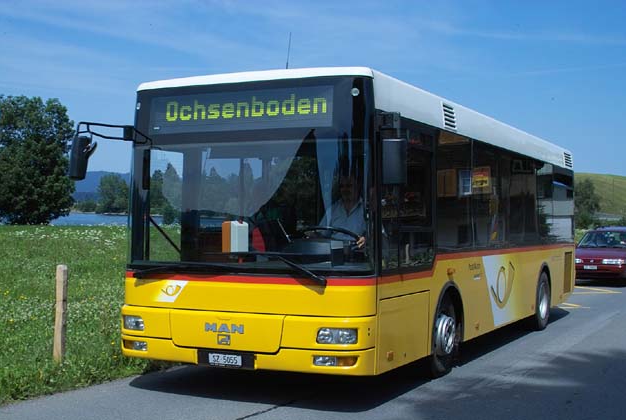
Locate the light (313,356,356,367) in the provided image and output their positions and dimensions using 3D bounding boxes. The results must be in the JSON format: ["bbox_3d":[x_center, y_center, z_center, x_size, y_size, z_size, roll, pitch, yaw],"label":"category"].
[{"bbox_3d":[0.173,1.127,6.657,0.330,0.085,0.085,0,-1,19],"label":"light"}]

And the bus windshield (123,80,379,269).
[{"bbox_3d":[-0.613,-0.262,7.171,2.250,1.540,0.320,0,-1,27],"label":"bus windshield"}]

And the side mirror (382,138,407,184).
[{"bbox_3d":[0.611,-0.362,6.691,0.185,0.345,0.100,0,-1,3],"label":"side mirror"}]

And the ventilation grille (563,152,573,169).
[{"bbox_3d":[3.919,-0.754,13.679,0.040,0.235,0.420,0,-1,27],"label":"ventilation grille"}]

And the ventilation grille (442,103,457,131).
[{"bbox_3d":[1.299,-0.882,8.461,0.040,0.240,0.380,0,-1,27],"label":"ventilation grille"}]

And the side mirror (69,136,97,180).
[{"bbox_3d":[-1.929,-0.427,7.467,0.140,0.370,0.210,1,-1,-38],"label":"side mirror"}]

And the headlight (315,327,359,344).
[{"bbox_3d":[0.184,0.940,6.656,0.300,0.125,0.090,0,-1,19],"label":"headlight"}]

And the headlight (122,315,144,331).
[{"bbox_3d":[-1.483,0.948,7.505,0.300,0.125,0.090,0,-1,35],"label":"headlight"}]

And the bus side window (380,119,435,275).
[{"bbox_3d":[0.786,-0.104,7.382,0.060,1.230,1.260,0,-1,27],"label":"bus side window"}]

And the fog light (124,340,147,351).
[{"bbox_3d":[-1.471,1.137,7.495,0.330,0.085,0.085,0,-1,35],"label":"fog light"}]

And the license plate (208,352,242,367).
[{"bbox_3d":[-0.688,1.181,7.039,0.305,0.085,0.015,0,-1,27],"label":"license plate"}]

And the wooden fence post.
[{"bbox_3d":[-2.542,1.049,9.000,0.100,1.000,0.100,1,-1,27],"label":"wooden fence post"}]

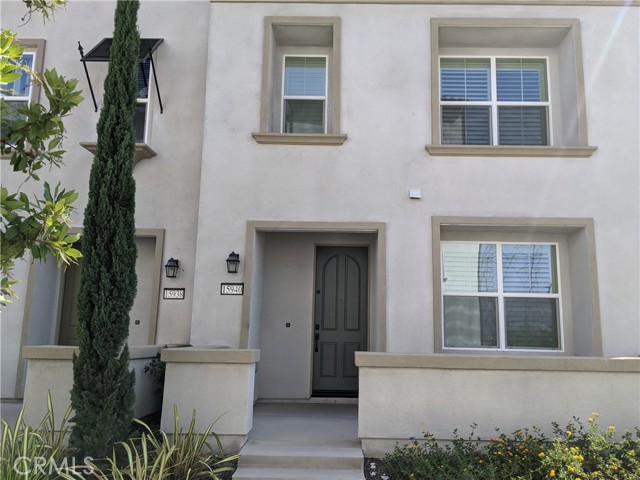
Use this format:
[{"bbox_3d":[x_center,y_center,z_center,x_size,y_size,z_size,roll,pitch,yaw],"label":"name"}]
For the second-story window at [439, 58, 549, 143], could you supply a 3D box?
[{"bbox_3d":[2.911,-2.270,8.328,1.855,1.670,0.100,1,-9,1],"label":"second-story window"}]

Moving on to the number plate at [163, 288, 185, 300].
[{"bbox_3d":[-2.328,0.863,7.969,0.332,0.180,0.030,1,-9,1],"label":"number plate"}]

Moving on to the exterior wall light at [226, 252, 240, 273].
[{"bbox_3d":[-1.262,0.334,7.303,0.175,0.305,0.210,1,-9,1],"label":"exterior wall light"}]

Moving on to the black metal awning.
[{"bbox_3d":[-3.233,-2.882,8.208,1.155,1.375,0.760,1,-9,1],"label":"black metal awning"}]

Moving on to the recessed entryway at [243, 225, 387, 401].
[{"bbox_3d":[-0.073,1.157,7.742,2.083,2.715,1.010,1,-9,1],"label":"recessed entryway"}]

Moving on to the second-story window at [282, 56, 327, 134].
[{"bbox_3d":[-0.258,-2.385,8.409,0.765,1.510,0.100,1,-9,1],"label":"second-story window"}]

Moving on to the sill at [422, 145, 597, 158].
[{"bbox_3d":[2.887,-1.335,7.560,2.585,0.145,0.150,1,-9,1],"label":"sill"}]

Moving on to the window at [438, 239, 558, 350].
[{"bbox_3d":[2.842,0.881,7.833,1.856,1.690,0.100,1,-9,1],"label":"window"}]

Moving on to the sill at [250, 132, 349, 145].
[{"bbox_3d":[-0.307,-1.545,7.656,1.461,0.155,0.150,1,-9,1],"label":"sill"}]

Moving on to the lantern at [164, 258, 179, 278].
[{"bbox_3d":[-2.359,0.445,7.940,0.175,0.305,0.210,1,-9,1],"label":"lantern"}]

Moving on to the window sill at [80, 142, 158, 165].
[{"bbox_3d":[-3.240,-1.359,8.079,1.030,0.255,0.540,1,-9,1],"label":"window sill"}]

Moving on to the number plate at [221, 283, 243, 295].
[{"bbox_3d":[-1.286,0.726,7.338,0.331,0.180,0.030,1,-9,1],"label":"number plate"}]

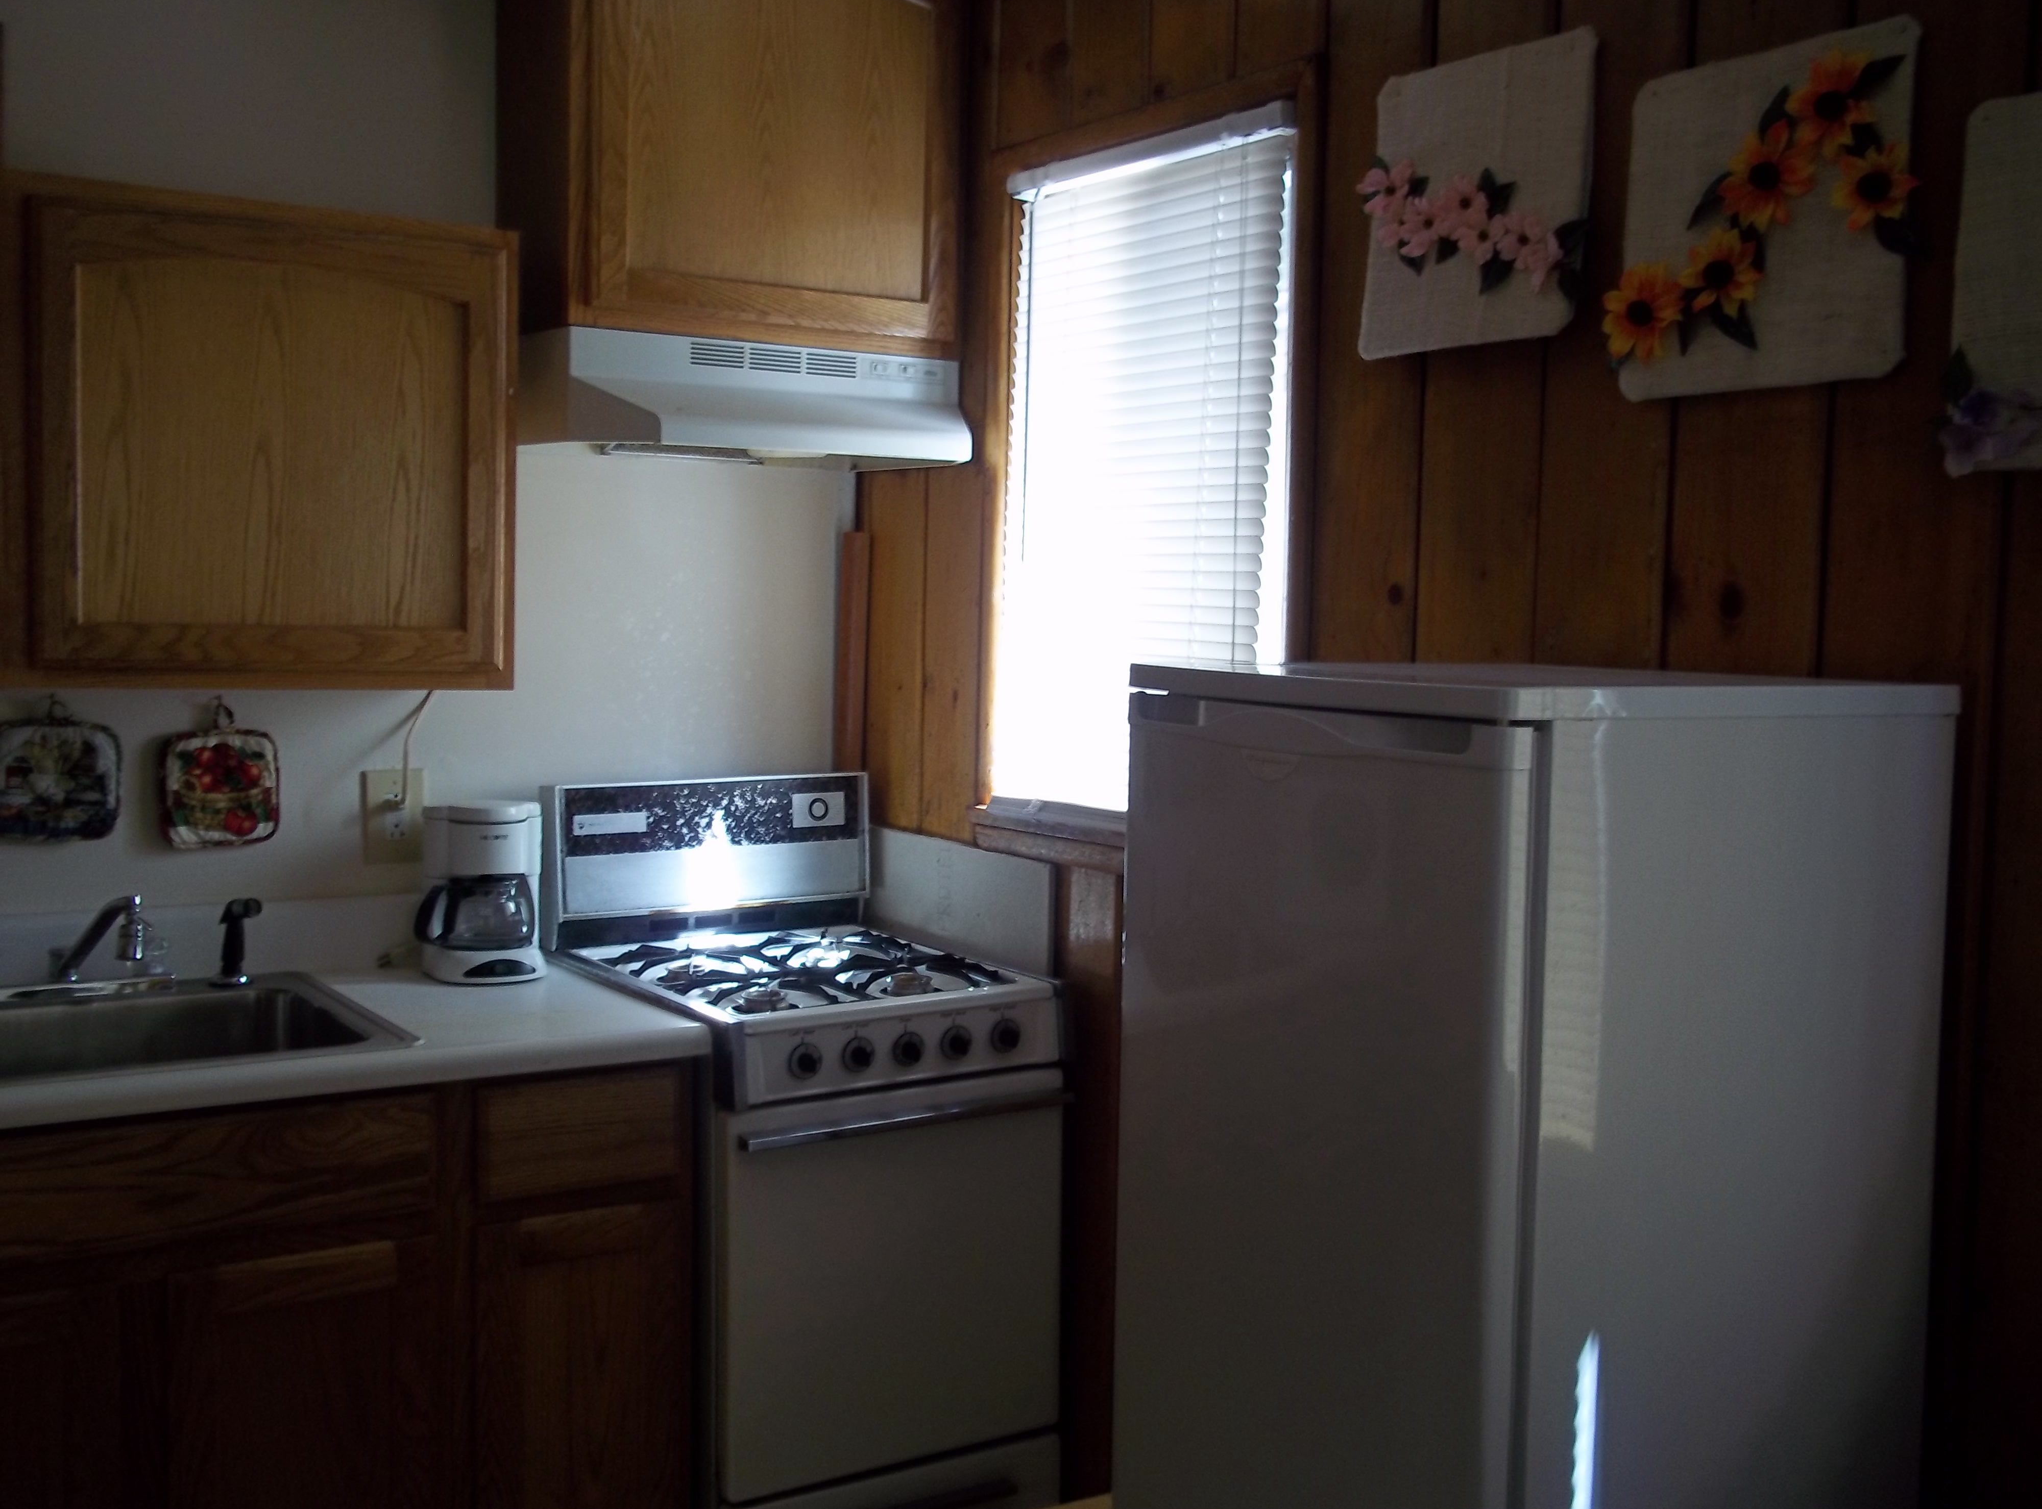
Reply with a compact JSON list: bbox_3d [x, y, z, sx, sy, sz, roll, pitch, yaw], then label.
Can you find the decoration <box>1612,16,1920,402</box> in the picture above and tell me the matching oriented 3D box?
[{"bbox_3d":[0.675,-0.485,1.942,0.040,0.301,0.319,-2,5,-33],"label":"decoration"}]

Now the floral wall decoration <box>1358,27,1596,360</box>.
[{"bbox_3d":[0.477,-0.581,2.237,0.040,0.298,0.309,-2,5,-33],"label":"floral wall decoration"}]

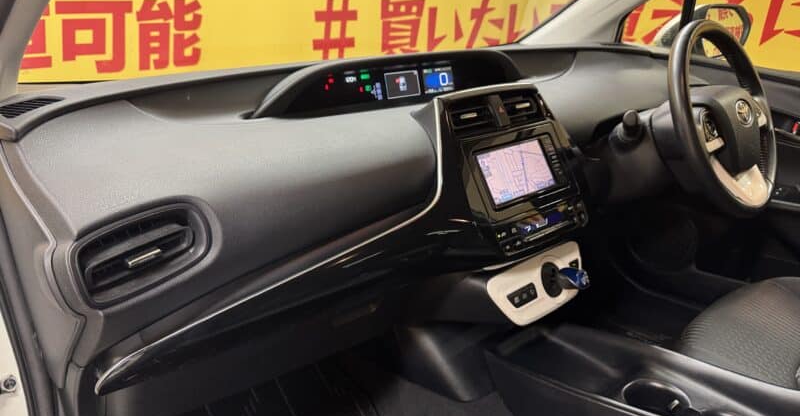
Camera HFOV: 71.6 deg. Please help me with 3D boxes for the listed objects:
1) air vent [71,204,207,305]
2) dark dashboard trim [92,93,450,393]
[{"bbox_3d":[-0.295,0.051,0.632,0.140,0.085,0.055,-20,10,-23],"label":"air vent"},{"bbox_3d":[-0.117,0.024,0.698,0.530,0.280,0.140,-16,24,-38],"label":"dark dashboard trim"}]

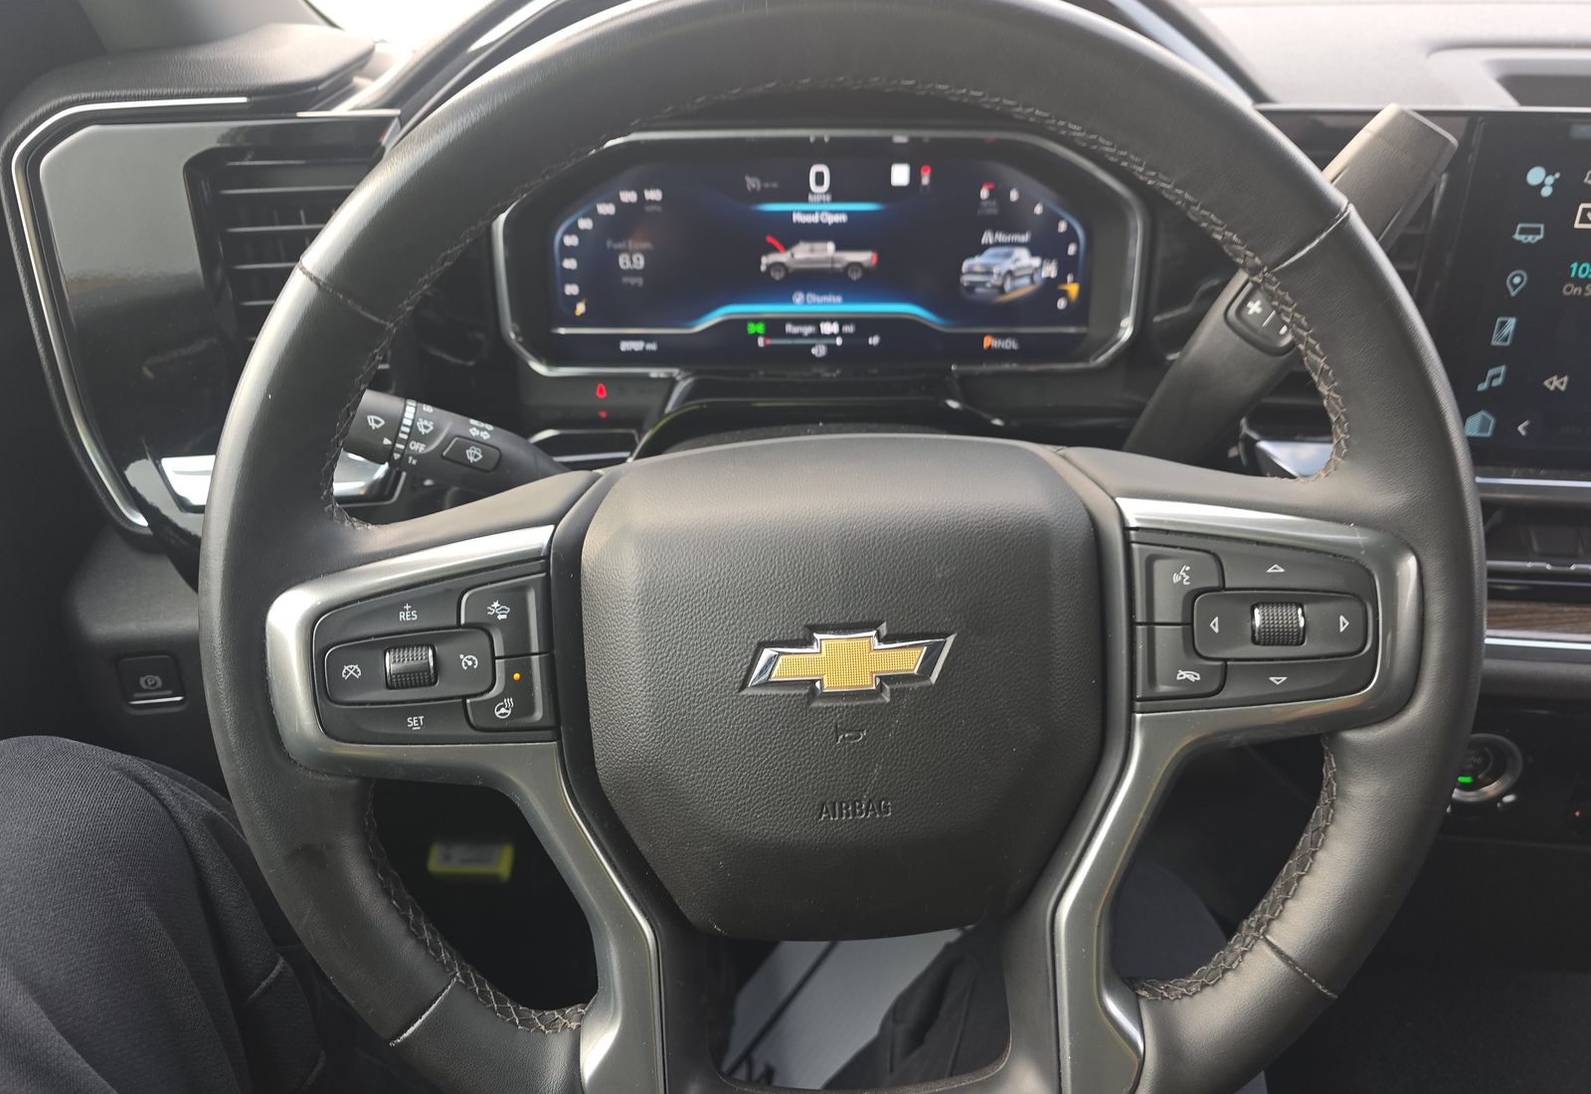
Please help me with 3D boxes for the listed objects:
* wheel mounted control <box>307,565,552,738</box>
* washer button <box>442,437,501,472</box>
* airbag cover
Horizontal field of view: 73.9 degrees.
[{"bbox_3d":[-0.112,0.034,0.337,0.076,0.057,0.020,-3,9,0],"label":"wheel mounted control"},{"bbox_3d":[-0.127,-0.036,0.416,0.021,0.011,0.006,15,4,-17],"label":"washer button"},{"bbox_3d":[0.017,0.048,0.345,0.165,0.169,0.048,-3,9,0],"label":"airbag cover"}]

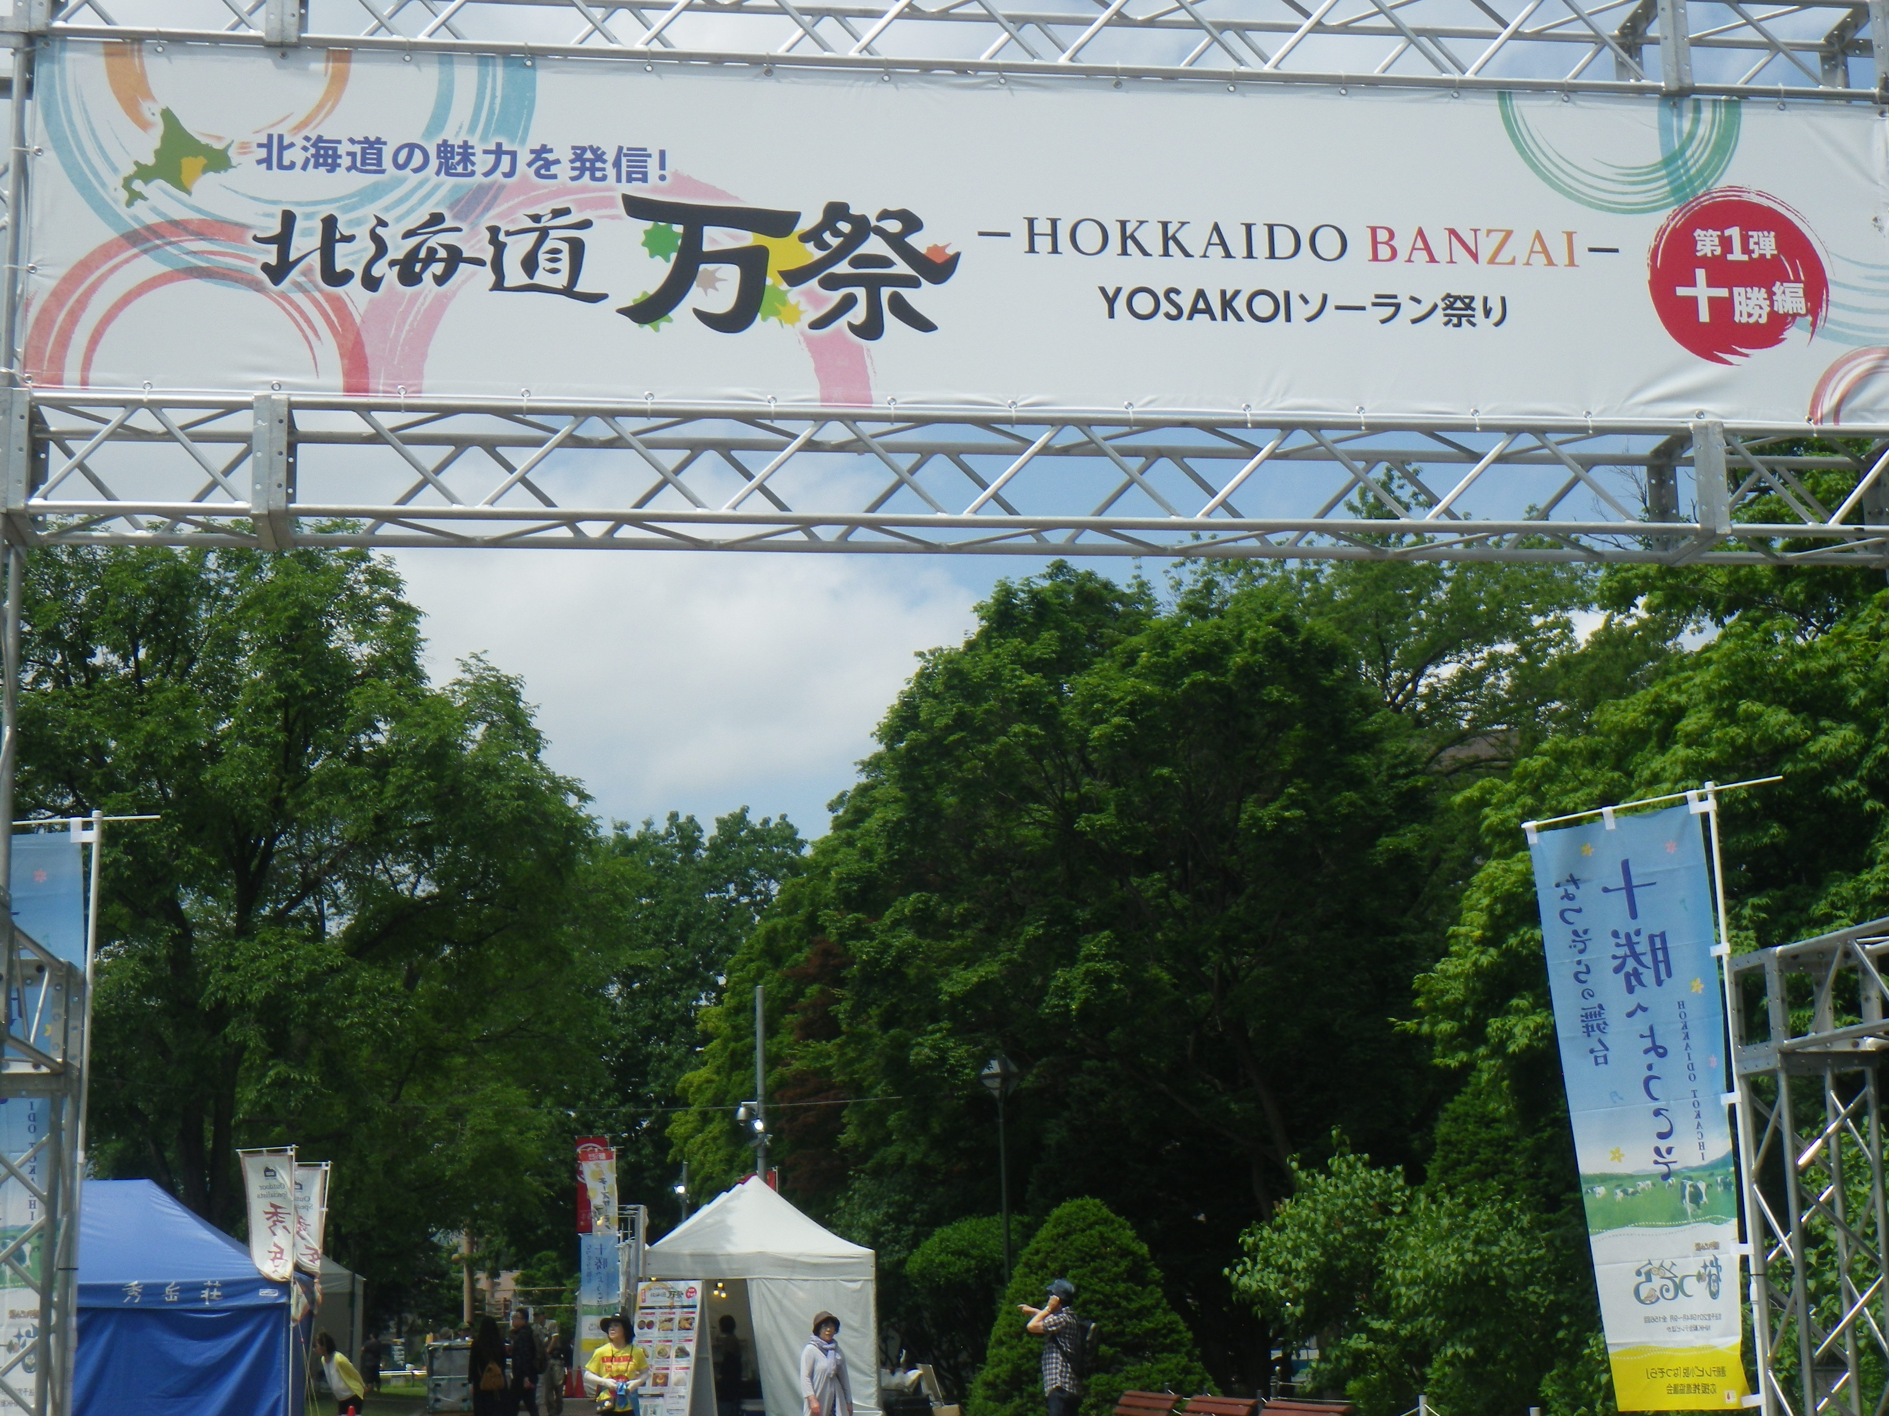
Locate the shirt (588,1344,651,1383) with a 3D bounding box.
[{"bbox_3d":[-2.852,5.826,24.333,0.550,0.560,0.280,-2,-12,3],"label":"shirt"}]

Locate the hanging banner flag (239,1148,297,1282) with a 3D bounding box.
[{"bbox_3d":[-6.598,5.076,27.076,0.600,1.700,0.150,-5,-13,14],"label":"hanging banner flag"}]

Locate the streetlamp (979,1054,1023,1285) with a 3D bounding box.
[{"bbox_3d":[0.782,6.787,35.362,0.450,4.760,0.450,-8,-14,29],"label":"streetlamp"}]

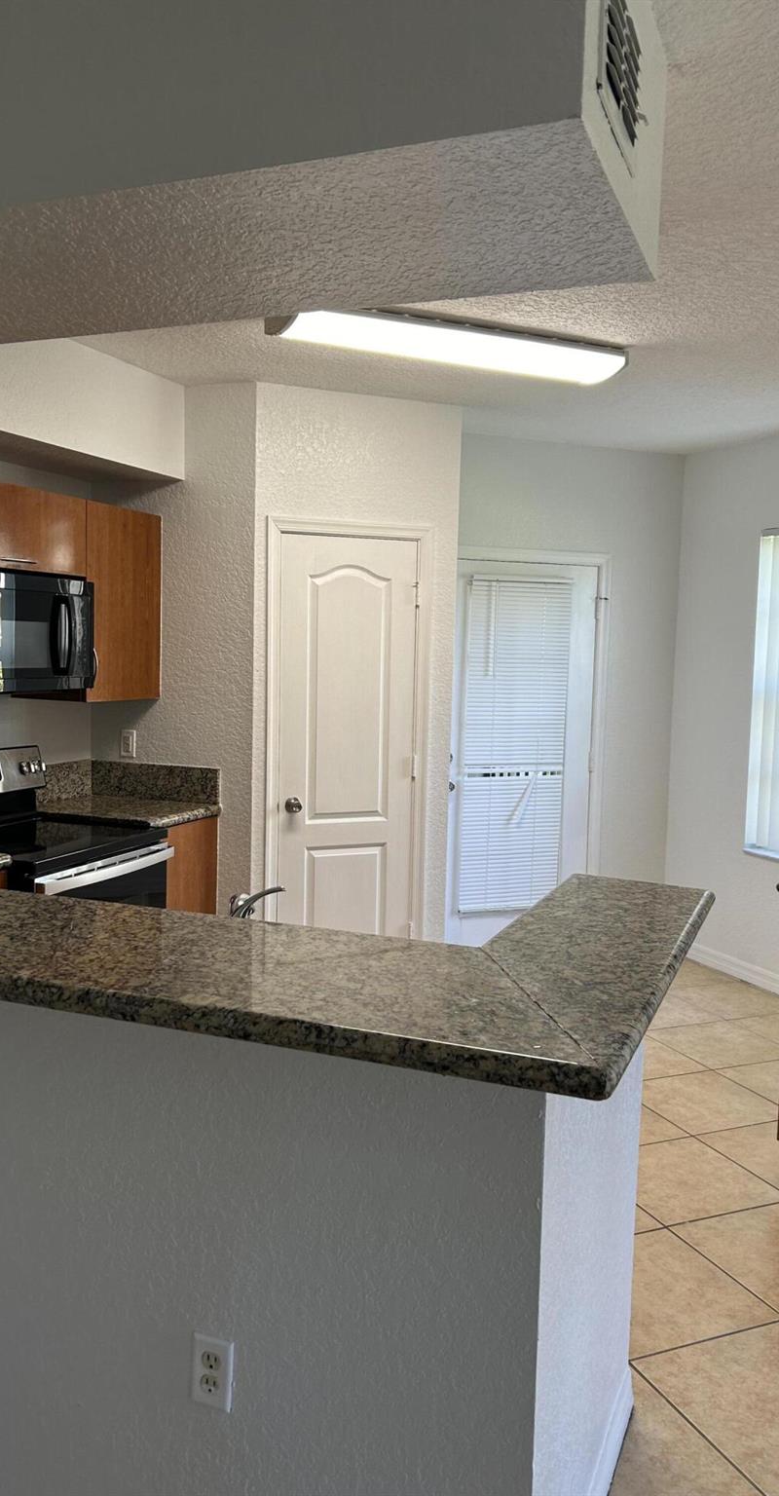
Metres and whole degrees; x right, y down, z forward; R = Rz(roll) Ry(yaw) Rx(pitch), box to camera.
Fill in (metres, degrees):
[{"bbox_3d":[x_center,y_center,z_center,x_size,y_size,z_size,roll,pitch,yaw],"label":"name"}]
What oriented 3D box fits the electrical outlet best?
[{"bbox_3d":[-0.278,0.978,1.757,0.070,0.115,0.008,3,5,21],"label":"electrical outlet"}]

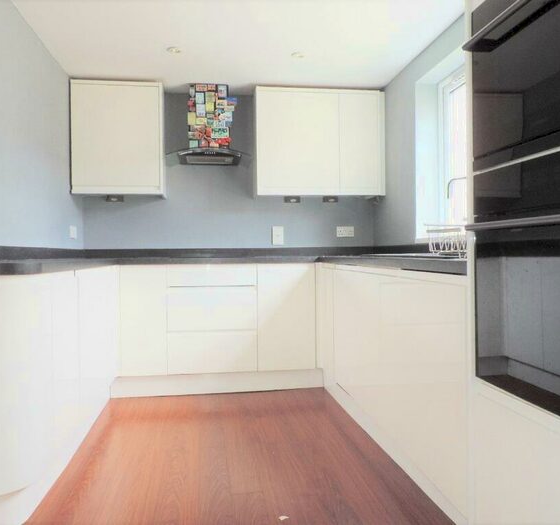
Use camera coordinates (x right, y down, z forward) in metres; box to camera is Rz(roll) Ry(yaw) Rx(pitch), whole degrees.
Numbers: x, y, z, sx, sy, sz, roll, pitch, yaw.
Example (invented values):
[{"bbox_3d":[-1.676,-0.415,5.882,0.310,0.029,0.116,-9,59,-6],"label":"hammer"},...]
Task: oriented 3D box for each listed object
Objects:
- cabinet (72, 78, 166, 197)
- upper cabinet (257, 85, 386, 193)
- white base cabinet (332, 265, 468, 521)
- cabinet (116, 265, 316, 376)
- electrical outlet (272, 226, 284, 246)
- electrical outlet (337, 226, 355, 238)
[{"bbox_3d":[-1.158,-0.875,3.557,0.612,0.783,0.322,-1,1,-8],"label":"cabinet"},{"bbox_3d":[0.292,-0.890,3.748,0.962,0.783,0.322,-1,1,-8],"label":"upper cabinet"},{"bbox_3d":[0.731,0.383,2.253,0.574,0.720,1.595,-1,1,-8],"label":"white base cabinet"},{"bbox_3d":[-0.434,0.370,3.528,1.300,0.720,0.590,-1,1,-8],"label":"cabinet"},{"bbox_3d":[-0.009,-0.211,3.872,0.082,0.150,0.020,-1,1,-8],"label":"electrical outlet"},{"bbox_3d":[0.537,-0.247,3.946,0.146,0.087,0.015,-1,1,-8],"label":"electrical outlet"}]

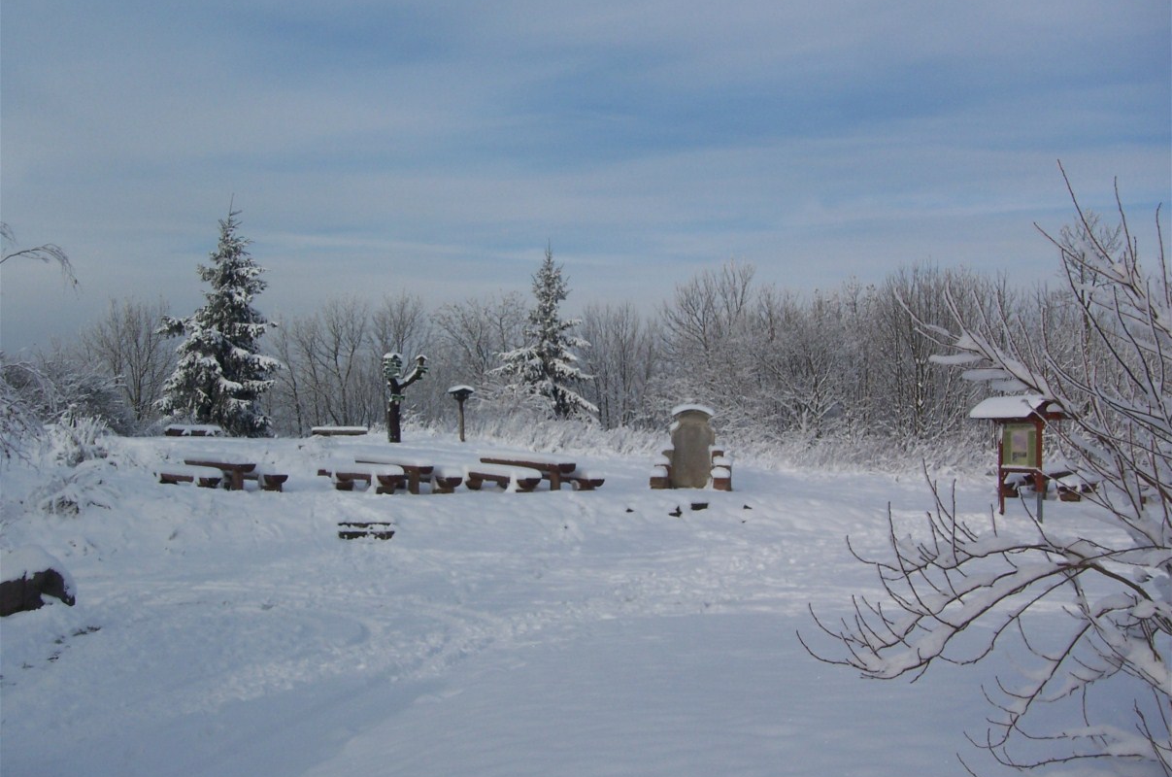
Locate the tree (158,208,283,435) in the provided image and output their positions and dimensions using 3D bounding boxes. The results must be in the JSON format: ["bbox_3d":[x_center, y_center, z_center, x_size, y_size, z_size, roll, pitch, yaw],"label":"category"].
[{"bbox_3d":[-11.671,-2.115,42.000,3.800,7.200,3.800,0,-1,-15],"label":"tree"}]

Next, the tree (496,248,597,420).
[{"bbox_3d":[-1.356,-1.836,45.000,3.350,5.800,3.350,0,-1,0],"label":"tree"}]

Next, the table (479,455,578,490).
[{"bbox_3d":[-1.244,1.793,28.200,0.620,0.740,2.350,1,-1,-45],"label":"table"}]

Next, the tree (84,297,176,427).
[{"bbox_3d":[-17.967,-1.013,52.000,3.600,5.200,3.500,0,-1,-19],"label":"tree"}]

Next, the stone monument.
[{"bbox_3d":[2.305,1.236,28.500,1.050,1.820,0.400,0,-1,0],"label":"stone monument"}]

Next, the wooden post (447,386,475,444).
[{"bbox_3d":[-3.509,0.721,37.000,0.700,1.580,0.650,0,-1,0],"label":"wooden post"}]

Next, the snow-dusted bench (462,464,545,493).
[{"bbox_3d":[-1.718,1.890,27.500,0.450,0.450,2.050,1,-1,-45],"label":"snow-dusted bench"}]

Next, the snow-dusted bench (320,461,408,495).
[{"bbox_3d":[-4.619,1.870,27.200,0.450,0.450,2.300,1,-1,-43],"label":"snow-dusted bench"}]

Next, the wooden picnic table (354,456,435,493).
[{"bbox_3d":[-4.026,1.809,27.800,0.620,0.740,2.250,1,-1,-42],"label":"wooden picnic table"}]

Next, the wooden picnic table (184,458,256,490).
[{"bbox_3d":[-7.899,1.854,28.500,0.620,0.740,2.200,1,-1,-42],"label":"wooden picnic table"}]

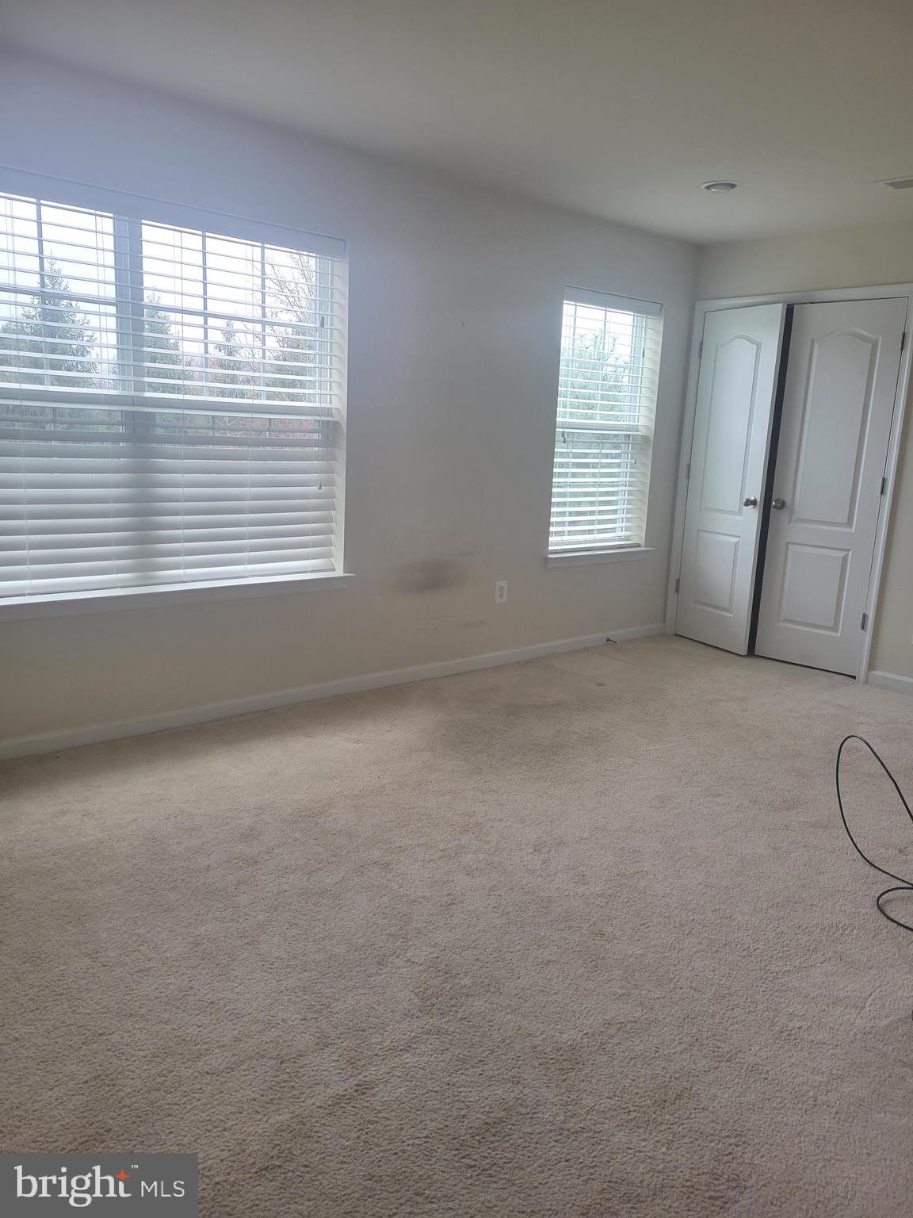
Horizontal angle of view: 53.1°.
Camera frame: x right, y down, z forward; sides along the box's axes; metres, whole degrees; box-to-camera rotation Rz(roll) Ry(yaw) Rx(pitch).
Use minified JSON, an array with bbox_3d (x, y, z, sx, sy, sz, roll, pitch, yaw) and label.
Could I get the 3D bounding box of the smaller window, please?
[{"bbox_3d":[0.850,-1.060,5.337,0.865,1.464,0.120,-7,15,-40],"label":"smaller window"}]

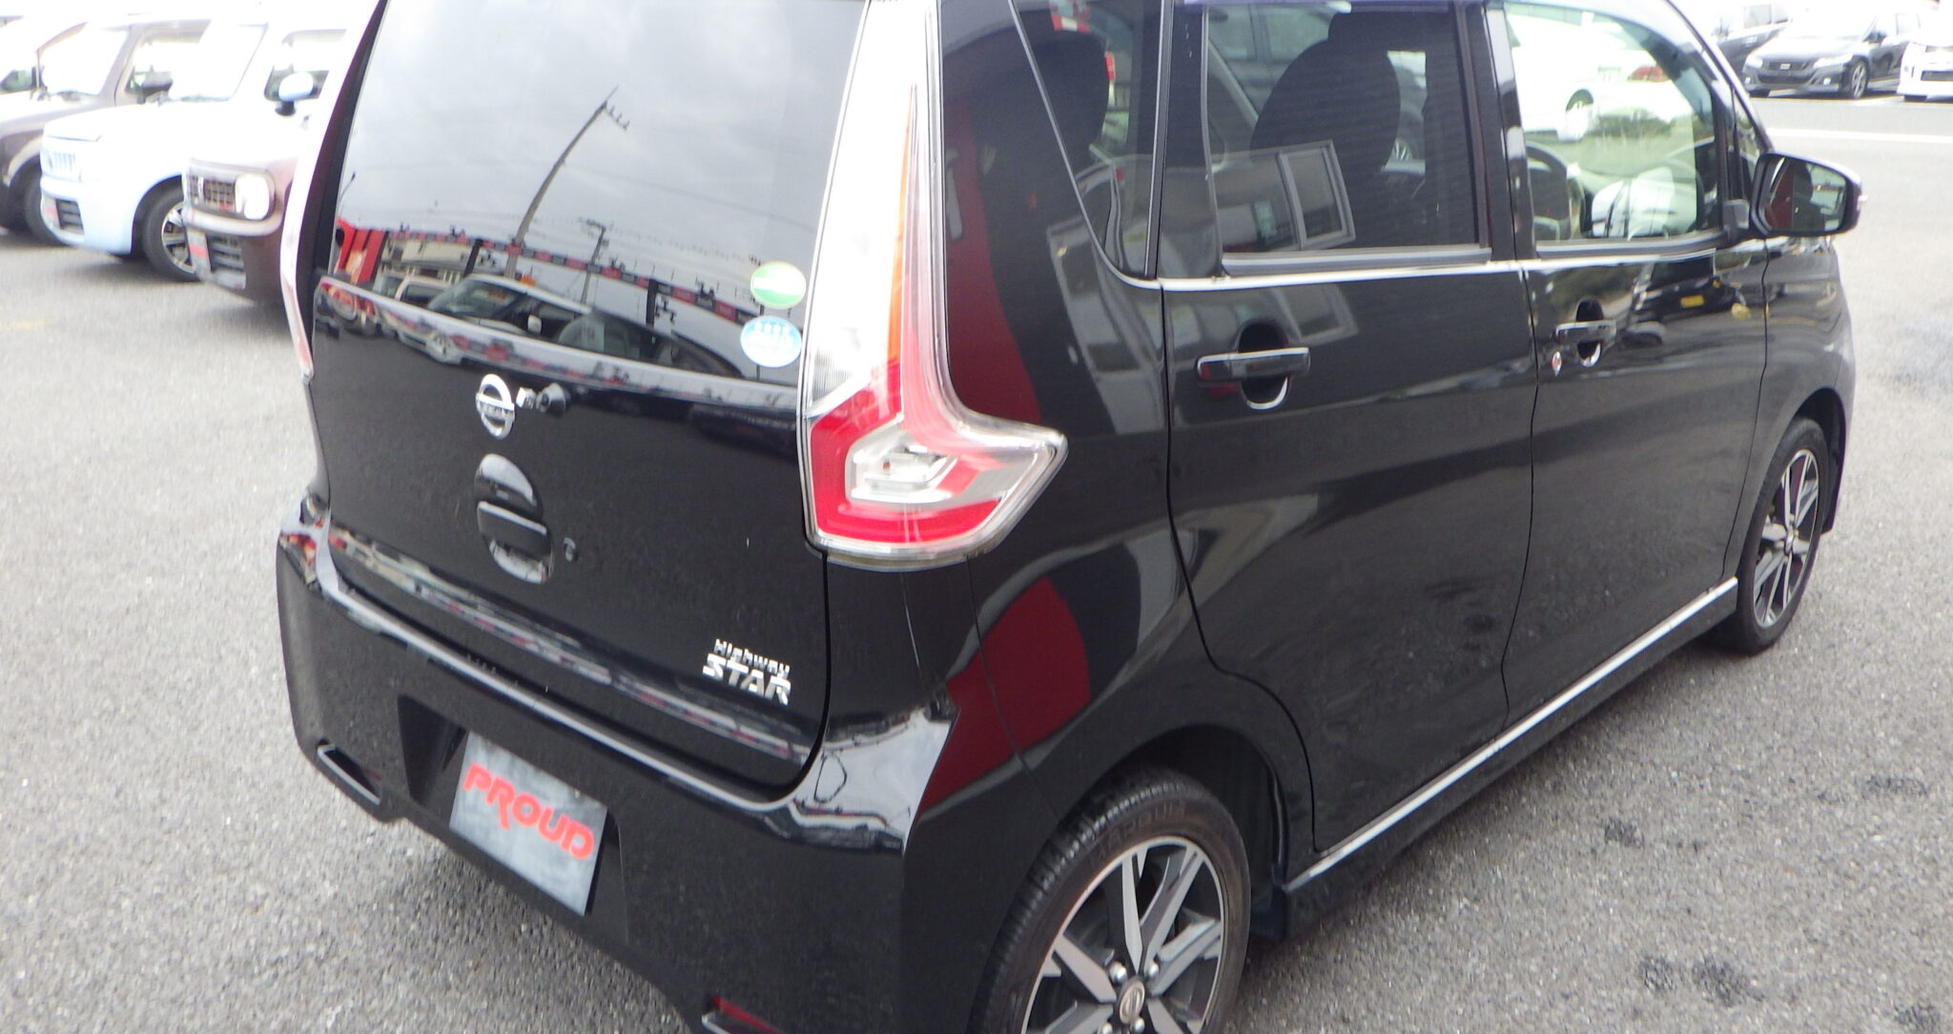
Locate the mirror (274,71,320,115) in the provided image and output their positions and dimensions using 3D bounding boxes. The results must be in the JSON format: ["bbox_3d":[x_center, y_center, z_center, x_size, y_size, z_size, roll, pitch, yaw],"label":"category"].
[{"bbox_3d":[-3.880,-2.424,9.028,0.240,0.245,0.140,15,23,41],"label":"mirror"}]

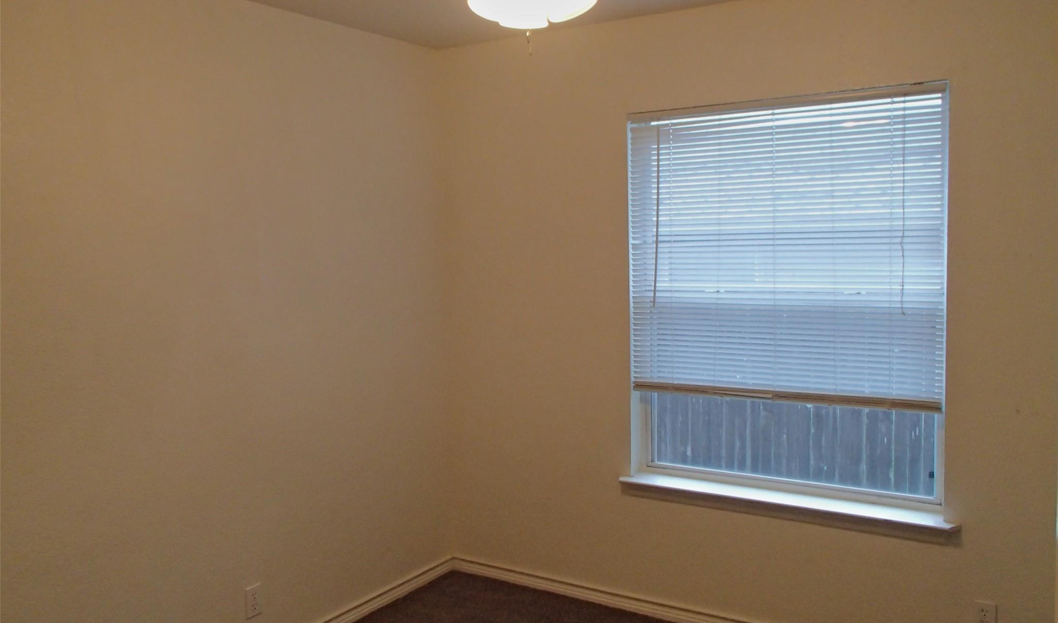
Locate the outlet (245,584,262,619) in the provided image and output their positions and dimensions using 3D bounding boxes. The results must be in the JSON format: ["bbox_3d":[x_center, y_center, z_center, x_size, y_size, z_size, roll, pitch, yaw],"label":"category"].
[{"bbox_3d":[-1.011,1.068,3.149,0.010,0.114,0.071,2,6,33],"label":"outlet"}]

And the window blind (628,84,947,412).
[{"bbox_3d":[0.917,-0.221,3.205,1.170,1.122,0.040,2,6,33],"label":"window blind"}]

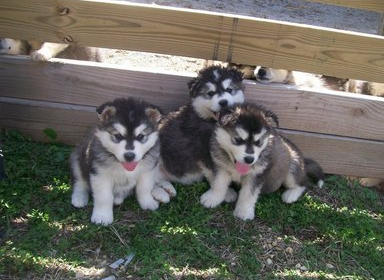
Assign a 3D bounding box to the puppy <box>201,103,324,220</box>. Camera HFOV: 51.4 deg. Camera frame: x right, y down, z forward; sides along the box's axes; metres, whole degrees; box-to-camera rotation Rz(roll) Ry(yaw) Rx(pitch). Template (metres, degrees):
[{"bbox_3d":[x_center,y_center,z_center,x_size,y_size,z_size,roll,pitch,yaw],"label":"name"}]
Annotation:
[{"bbox_3d":[0.246,0.046,1.183,0.350,0.310,0.200,-16,33,-42],"label":"puppy"}]

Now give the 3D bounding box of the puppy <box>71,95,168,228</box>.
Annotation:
[{"bbox_3d":[-0.187,0.026,1.100,0.240,0.320,0.280,0,25,-16],"label":"puppy"}]

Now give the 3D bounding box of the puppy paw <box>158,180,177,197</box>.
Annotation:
[{"bbox_3d":[-0.075,0.144,1.206,0.040,0.038,0.056,-12,30,-36],"label":"puppy paw"}]

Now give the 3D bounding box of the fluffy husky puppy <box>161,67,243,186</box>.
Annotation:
[{"bbox_3d":[0.029,-0.034,1.220,0.280,0.370,0.200,25,29,34],"label":"fluffy husky puppy"}]

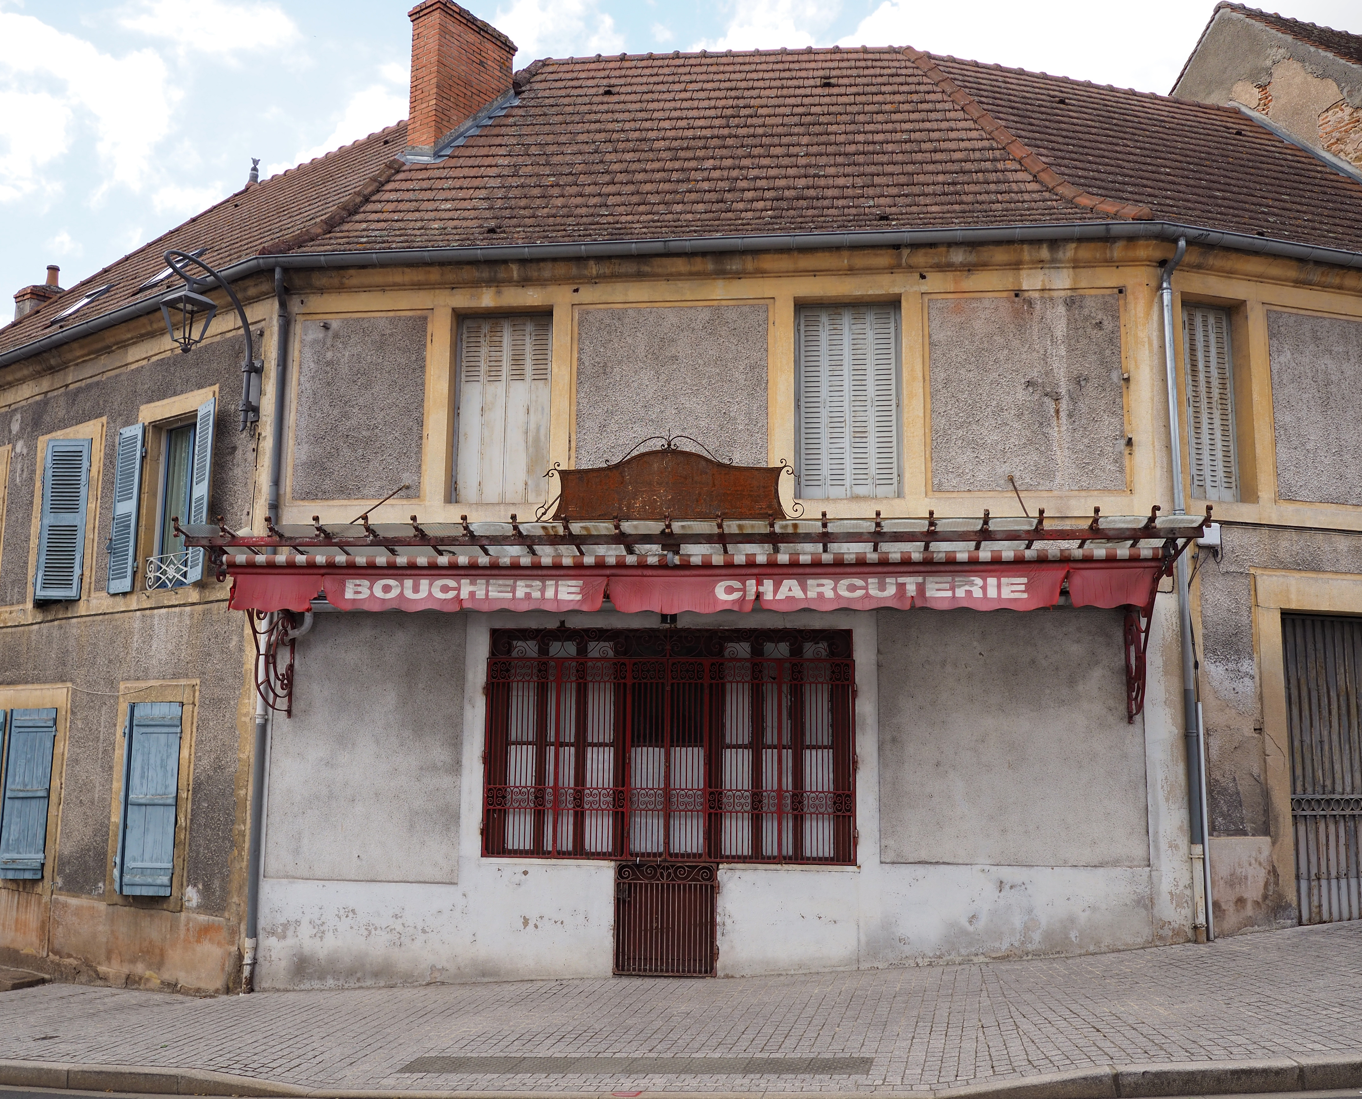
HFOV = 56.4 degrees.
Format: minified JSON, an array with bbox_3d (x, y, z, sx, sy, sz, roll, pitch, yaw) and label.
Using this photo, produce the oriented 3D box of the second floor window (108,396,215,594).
[{"bbox_3d":[-5.338,-0.458,12.960,1.643,1.809,0.250,-6,-10,37],"label":"second floor window"}]

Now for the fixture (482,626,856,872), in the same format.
[{"bbox_3d":[-0.120,1.668,10.939,3.229,1.988,0.100,0,-8,7],"label":"fixture"}]

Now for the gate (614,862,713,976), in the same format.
[{"bbox_3d":[-0.133,3.132,10.760,0.880,0.935,0.060,0,-8,7],"label":"gate"}]

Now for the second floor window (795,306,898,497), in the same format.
[{"bbox_3d":[1.496,-1.342,11.367,0.950,1.822,0.200,0,-8,7],"label":"second floor window"}]

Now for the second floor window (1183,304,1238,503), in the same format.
[{"bbox_3d":[4.635,-1.318,11.162,0.717,1.825,0.200,3,-9,-18],"label":"second floor window"}]

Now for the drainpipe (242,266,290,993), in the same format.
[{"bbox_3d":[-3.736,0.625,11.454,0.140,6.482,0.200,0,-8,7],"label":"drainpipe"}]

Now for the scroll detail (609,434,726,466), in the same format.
[{"bbox_3d":[-0.101,-0.751,9.573,0.887,0.238,0.040,0,-8,7],"label":"scroll detail"}]

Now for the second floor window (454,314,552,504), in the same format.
[{"bbox_3d":[-1.663,-1.317,11.740,0.971,1.827,0.200,0,-8,7],"label":"second floor window"}]

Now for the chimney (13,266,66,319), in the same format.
[{"bbox_3d":[-10.225,-4.031,20.270,0.540,1.067,0.560,-6,-10,37],"label":"chimney"}]

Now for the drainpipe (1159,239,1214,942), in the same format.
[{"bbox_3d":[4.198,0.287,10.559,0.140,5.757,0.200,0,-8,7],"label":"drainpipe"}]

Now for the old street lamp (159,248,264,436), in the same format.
[{"bbox_3d":[-4.337,-1.918,11.791,0.420,1.541,0.944,-6,-10,37],"label":"old street lamp"}]

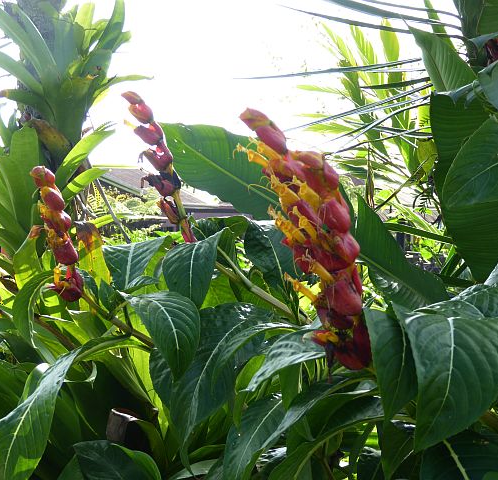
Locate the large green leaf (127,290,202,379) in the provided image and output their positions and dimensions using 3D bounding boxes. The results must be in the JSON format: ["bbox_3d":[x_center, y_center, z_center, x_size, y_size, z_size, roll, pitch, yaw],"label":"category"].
[{"bbox_3d":[-0.123,0.139,1.850,0.105,0.129,0.080,0,3,0],"label":"large green leaf"}]

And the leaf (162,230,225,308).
[{"bbox_3d":[-0.087,0.048,2.000,0.099,0.124,0.070,1,3,10],"label":"leaf"}]

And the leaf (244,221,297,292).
[{"bbox_3d":[0.036,0.028,2.050,0.089,0.118,0.080,1,3,10],"label":"leaf"}]

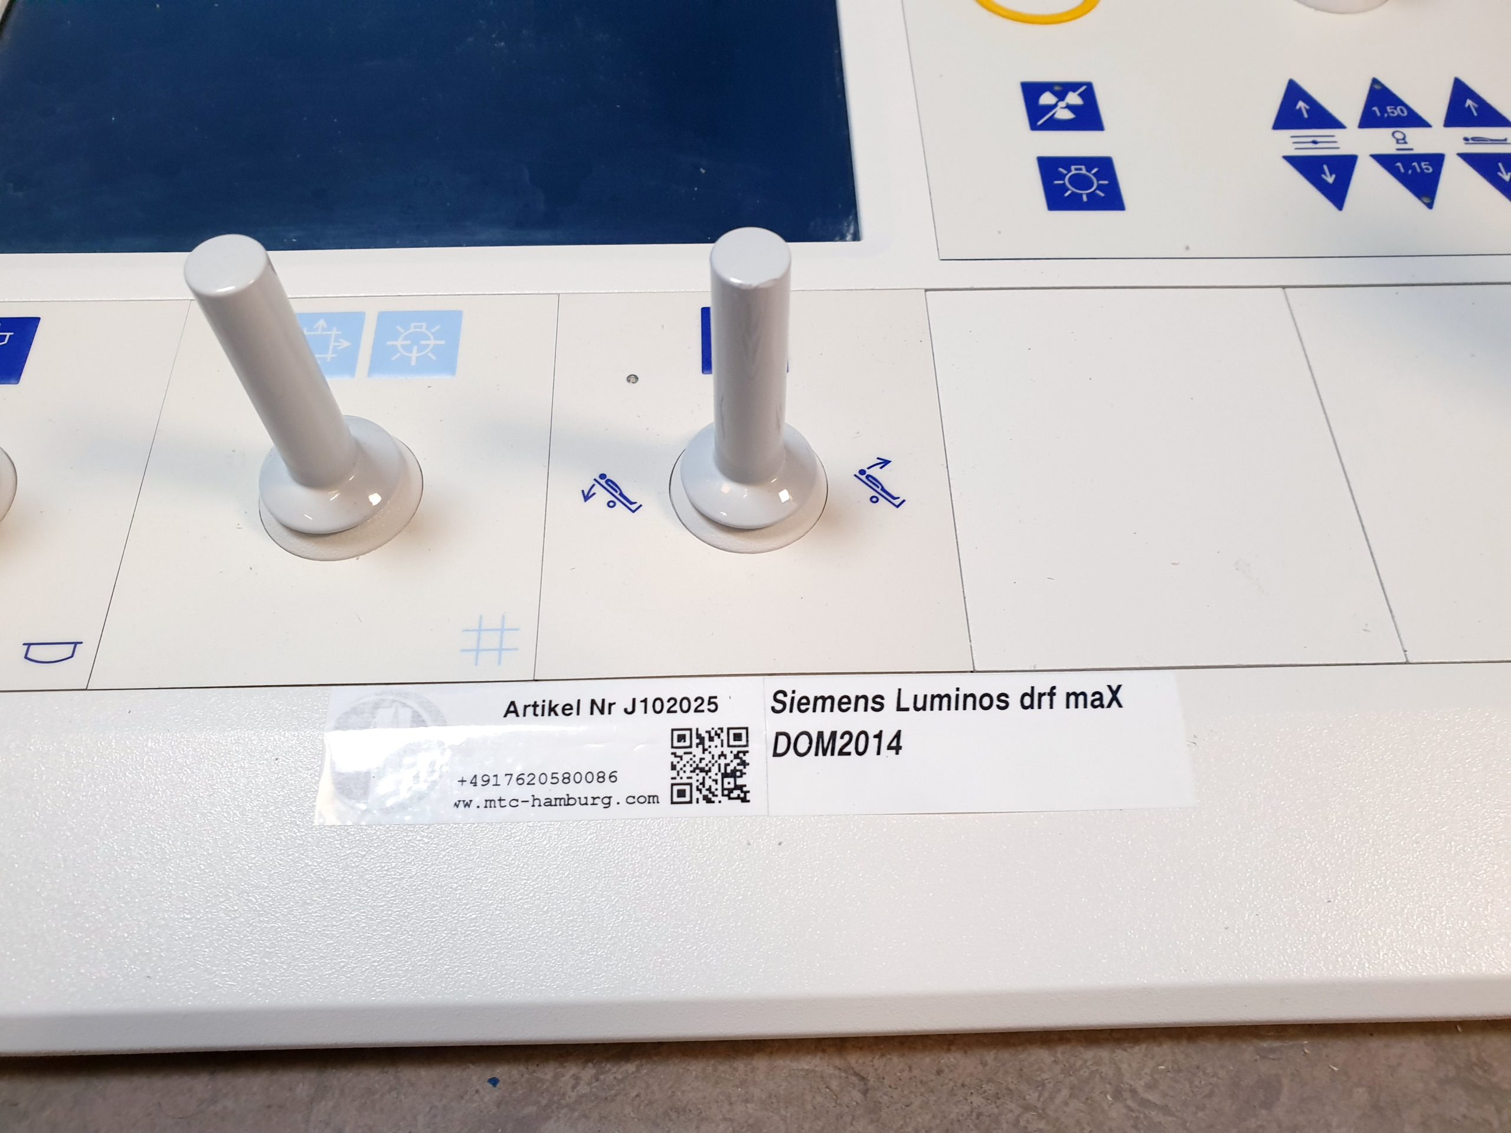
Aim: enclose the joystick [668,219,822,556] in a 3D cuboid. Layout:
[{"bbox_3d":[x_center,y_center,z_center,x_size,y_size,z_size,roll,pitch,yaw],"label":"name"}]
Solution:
[{"bbox_3d":[-0.001,-0.031,0.197,0.031,0.064,0.031,-1,62,-2],"label":"joystick"}]

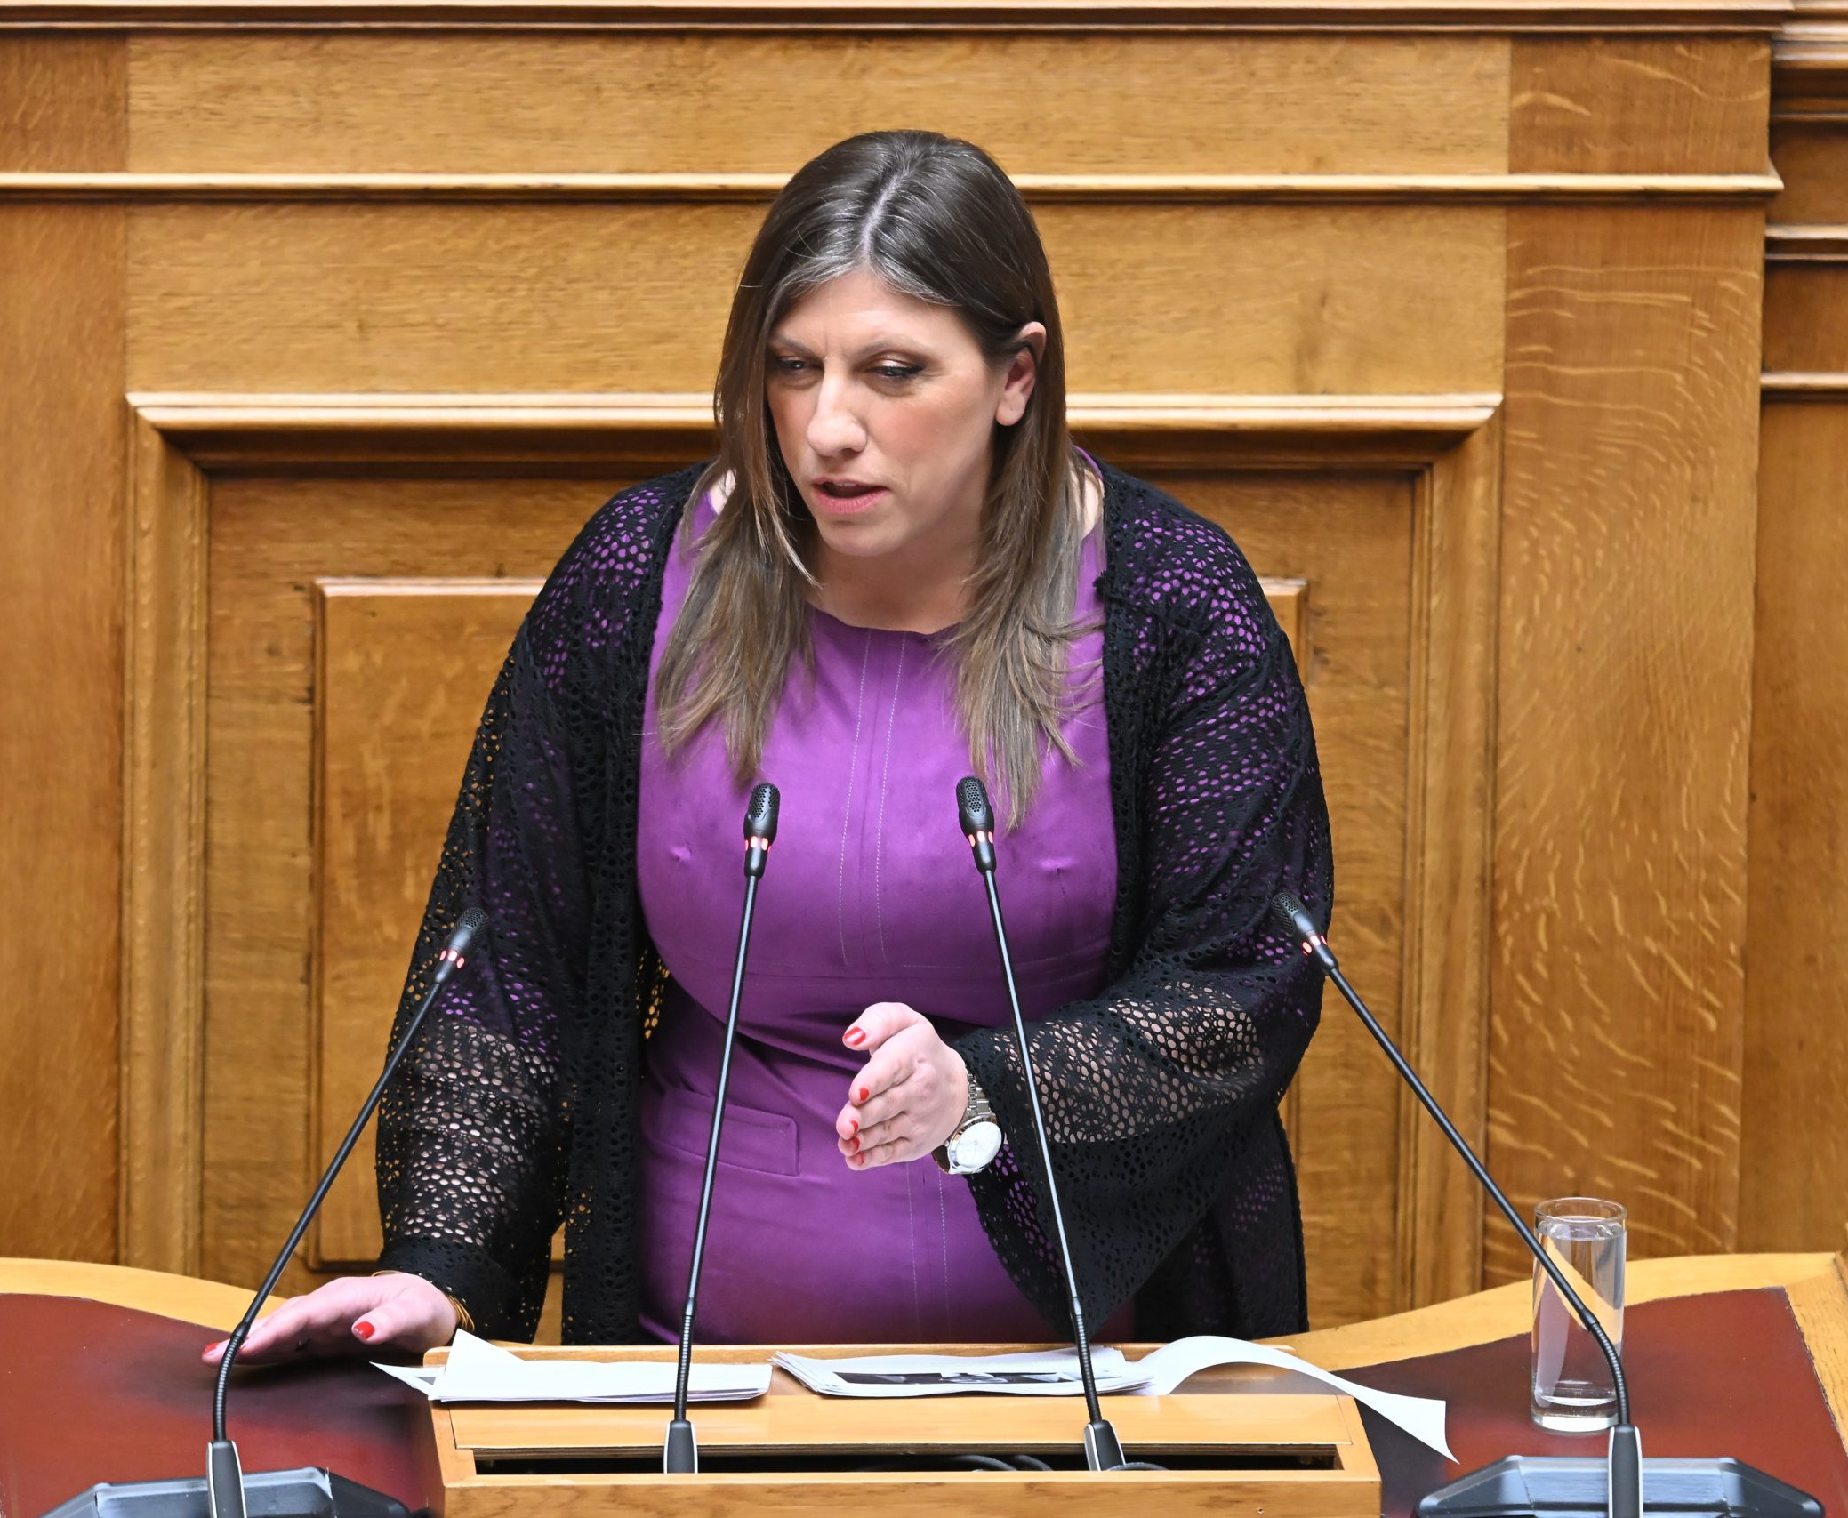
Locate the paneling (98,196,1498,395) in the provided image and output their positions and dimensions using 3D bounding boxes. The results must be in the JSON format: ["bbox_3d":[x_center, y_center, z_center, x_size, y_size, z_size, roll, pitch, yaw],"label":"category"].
[{"bbox_3d":[-0.067,-0.286,14.807,0.854,0.124,0.030,0,15,-4],"label":"paneling"}]

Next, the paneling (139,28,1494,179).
[{"bbox_3d":[-0.066,-0.405,14.776,0.854,0.091,0.030,0,15,-4],"label":"paneling"}]

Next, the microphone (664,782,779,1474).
[{"bbox_3d":[-0.116,0.212,13.800,0.063,0.385,0.075,2,15,3],"label":"microphone"}]

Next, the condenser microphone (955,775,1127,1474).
[{"bbox_3d":[0.067,0.210,13.800,0.093,0.385,0.075,0,15,-3],"label":"condenser microphone"}]

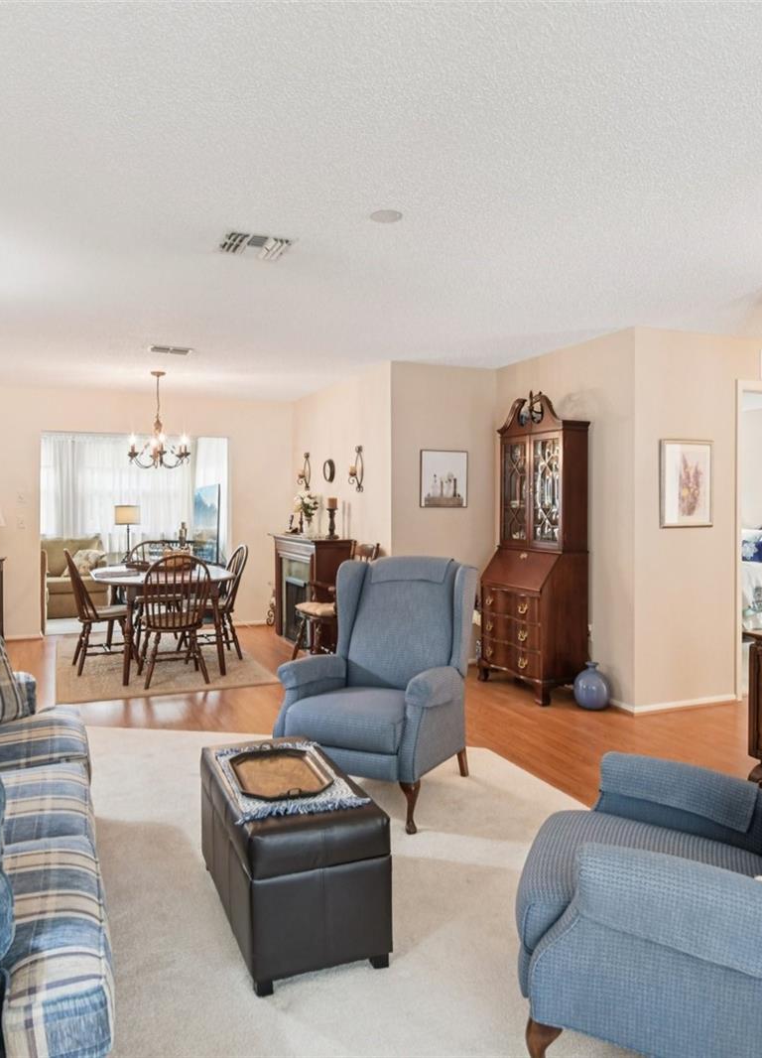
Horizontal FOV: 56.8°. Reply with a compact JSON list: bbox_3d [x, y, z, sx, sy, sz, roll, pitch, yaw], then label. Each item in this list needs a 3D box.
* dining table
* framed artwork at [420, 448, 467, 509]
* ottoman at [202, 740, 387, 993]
[{"bbox_3d":[-1.858,0.745,5.980,1.080,0.740,1.700,-1,1,-25],"label":"dining table"},{"bbox_3d":[0.498,-0.409,5.670,0.445,0.475,0.025,-1,2,-24],"label":"framed artwork"},{"bbox_3d":[-0.308,1.037,2.319,0.405,0.450,0.740,-1,2,-24],"label":"ottoman"}]

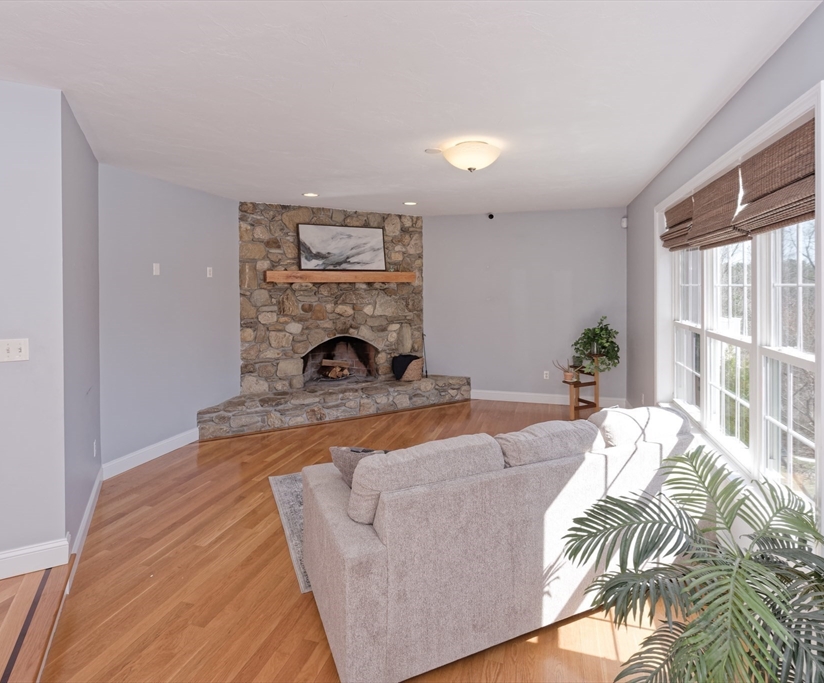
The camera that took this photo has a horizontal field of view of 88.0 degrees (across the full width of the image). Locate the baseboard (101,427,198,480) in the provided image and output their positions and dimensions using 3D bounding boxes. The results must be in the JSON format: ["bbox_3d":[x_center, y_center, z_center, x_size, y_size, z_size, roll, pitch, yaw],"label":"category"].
[{"bbox_3d":[-2.417,1.034,4.040,0.018,0.138,1.080,2,8,15],"label":"baseboard"}]

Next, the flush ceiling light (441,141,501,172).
[{"bbox_3d":[0.436,-1.337,3.109,0.425,0.185,0.425,0,5,0],"label":"flush ceiling light"}]

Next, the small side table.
[{"bbox_3d":[2.086,0.603,5.252,0.460,0.660,0.420,2,6,15],"label":"small side table"}]

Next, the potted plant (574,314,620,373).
[{"bbox_3d":[2.284,0.043,5.282,0.560,0.680,0.520,0,5,0],"label":"potted plant"}]

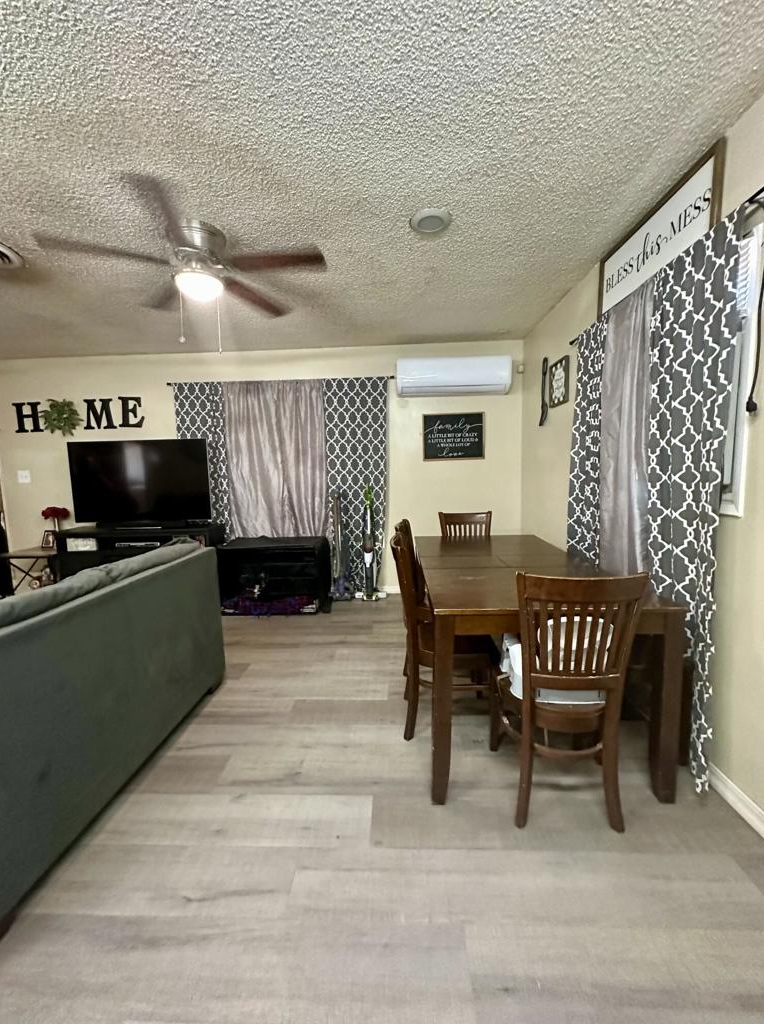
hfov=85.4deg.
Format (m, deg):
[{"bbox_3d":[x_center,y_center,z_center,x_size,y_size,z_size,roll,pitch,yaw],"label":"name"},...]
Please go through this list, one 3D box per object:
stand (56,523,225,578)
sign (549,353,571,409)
[{"bbox_3d":[-2.255,0.532,3.962,1.385,0.755,0.370,-1,6,2],"label":"stand"},{"bbox_3d":[1.323,-0.958,3.088,0.025,0.318,0.335,-1,6,2],"label":"sign"}]

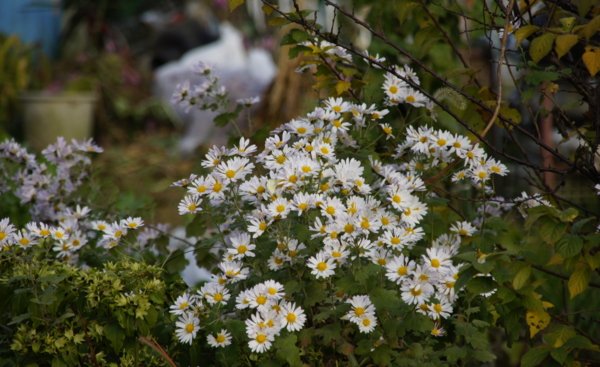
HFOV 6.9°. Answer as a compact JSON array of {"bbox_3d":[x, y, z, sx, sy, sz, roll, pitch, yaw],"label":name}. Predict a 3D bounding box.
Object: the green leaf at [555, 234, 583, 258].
[{"bbox_3d":[0.360,0.085,6.700,0.038,0.032,0.018,0,7,0],"label":"green leaf"}]

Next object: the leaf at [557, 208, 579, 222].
[{"bbox_3d":[0.359,0.043,6.700,0.029,0.019,0.022,0,7,0],"label":"leaf"}]

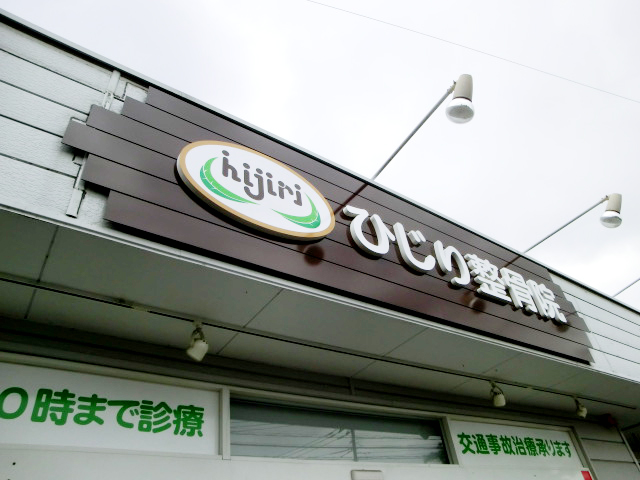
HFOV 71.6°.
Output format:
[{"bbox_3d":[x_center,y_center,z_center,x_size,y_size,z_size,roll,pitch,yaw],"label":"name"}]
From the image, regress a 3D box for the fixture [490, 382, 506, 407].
[{"bbox_3d":[1.299,1.117,3.197,0.085,0.165,0.100,9,-42,-20],"label":"fixture"}]

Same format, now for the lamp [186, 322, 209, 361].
[{"bbox_3d":[-0.561,0.471,2.031,0.100,0.165,0.085,-35,-46,29],"label":"lamp"}]

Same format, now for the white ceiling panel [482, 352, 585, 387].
[{"bbox_3d":[1.542,0.937,3.146,0.819,0.020,0.322,20,-47,-30],"label":"white ceiling panel"}]

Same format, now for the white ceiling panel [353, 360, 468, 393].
[{"bbox_3d":[0.633,0.918,2.952,0.904,0.020,0.211,20,-47,-30],"label":"white ceiling panel"}]

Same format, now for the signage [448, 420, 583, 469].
[{"bbox_3d":[1.582,1.609,3.421,1.643,0.298,0.020,20,-47,-30],"label":"signage"}]

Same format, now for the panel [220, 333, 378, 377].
[{"bbox_3d":[-0.102,0.654,2.492,0.911,0.020,0.239,20,-47,-30],"label":"panel"}]

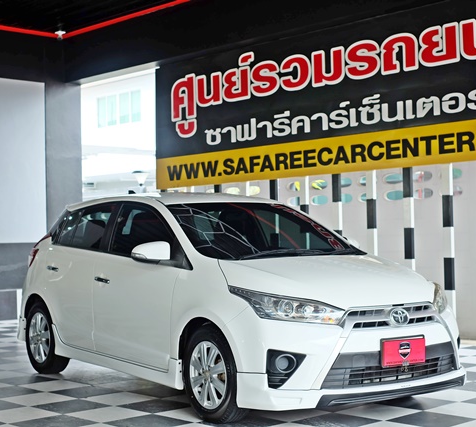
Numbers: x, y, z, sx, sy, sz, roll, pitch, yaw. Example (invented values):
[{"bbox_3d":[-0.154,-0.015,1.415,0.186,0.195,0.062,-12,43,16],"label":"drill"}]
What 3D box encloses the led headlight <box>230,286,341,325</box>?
[{"bbox_3d":[0.268,0.529,5.418,0.420,0.220,0.640,0,-1,-35],"label":"led headlight"}]

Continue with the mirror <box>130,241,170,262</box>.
[{"bbox_3d":[-0.564,0.249,6.118,0.240,0.150,0.140,0,-1,-35],"label":"mirror"}]

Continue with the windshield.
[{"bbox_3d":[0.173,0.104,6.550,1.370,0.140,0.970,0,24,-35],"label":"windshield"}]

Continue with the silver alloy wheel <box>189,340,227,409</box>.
[{"bbox_3d":[-0.135,0.967,5.675,0.160,0.415,0.415,0,-1,-35],"label":"silver alloy wheel"}]

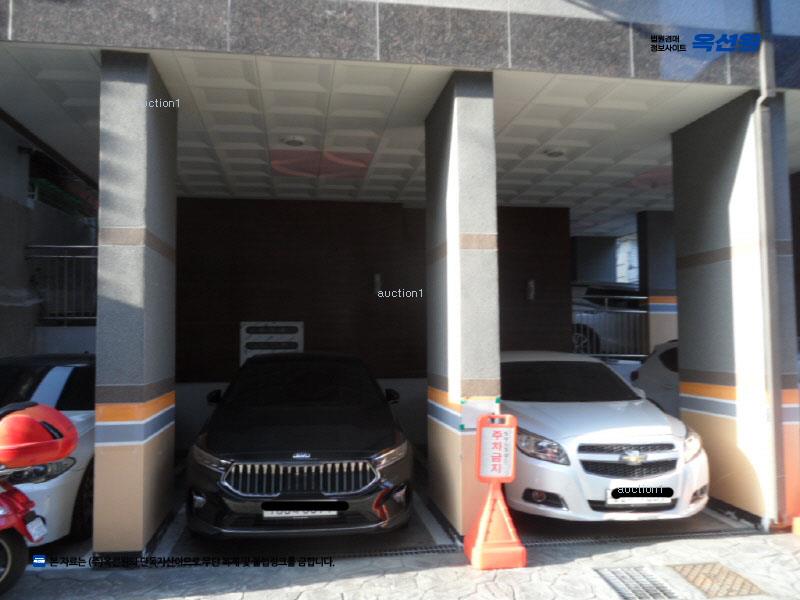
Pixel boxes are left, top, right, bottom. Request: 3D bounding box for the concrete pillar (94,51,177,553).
[{"bbox_3d":[-2.115,0.049,5.106,0.334,3.721,1.087,0,-3,-9],"label":"concrete pillar"}]

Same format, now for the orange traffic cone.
[{"bbox_3d":[0.703,1.643,4.654,0.375,0.580,0.375,0,-4,-9],"label":"orange traffic cone"}]

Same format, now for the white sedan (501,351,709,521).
[{"bbox_3d":[1.697,1.323,7.254,1.855,1.465,4.850,0,-3,-4],"label":"white sedan"}]

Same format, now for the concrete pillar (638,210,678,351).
[{"bbox_3d":[4.632,-0.177,10.941,0.800,2.700,0.330,0,-4,-9],"label":"concrete pillar"}]

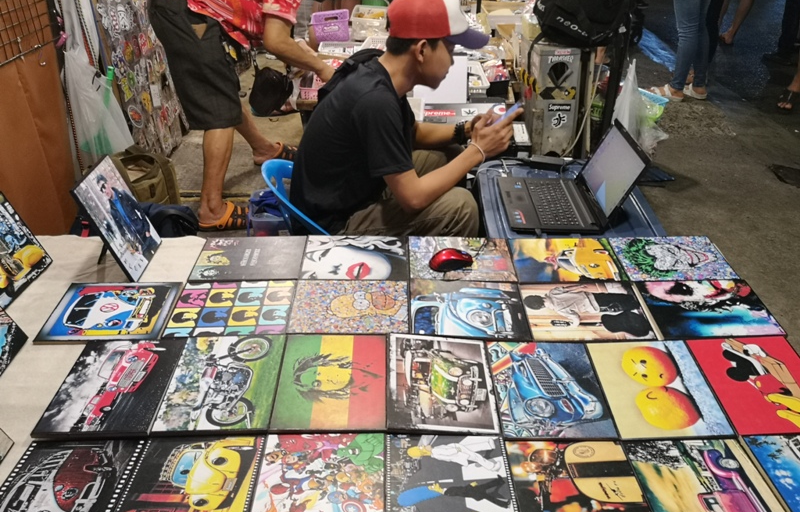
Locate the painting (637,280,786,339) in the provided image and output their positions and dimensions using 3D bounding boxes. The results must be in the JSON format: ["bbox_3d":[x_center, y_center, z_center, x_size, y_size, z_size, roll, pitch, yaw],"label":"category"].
[{"bbox_3d":[0.685,0.122,1.452,0.258,0.016,0.203,0,32,0],"label":"painting"}]

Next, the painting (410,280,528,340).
[{"bbox_3d":[0.149,0.118,1.411,0.254,0.010,0.199,1,33,1],"label":"painting"}]

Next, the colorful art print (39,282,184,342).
[{"bbox_3d":[-0.631,0.127,1.420,0.258,0.016,0.203,0,32,-1],"label":"colorful art print"}]

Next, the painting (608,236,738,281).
[{"bbox_3d":[0.663,0.010,1.581,0.254,0.010,0.199,0,33,0],"label":"painting"}]

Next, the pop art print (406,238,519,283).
[{"bbox_3d":[0.152,0.013,1.625,0.258,0.016,0.203,0,32,0],"label":"pop art print"}]

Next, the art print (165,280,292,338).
[{"bbox_3d":[-0.363,0.117,1.413,0.254,0.010,0.199,0,33,-1],"label":"art print"}]

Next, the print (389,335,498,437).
[{"bbox_3d":[0.077,0.247,1.252,0.203,0.016,0.258,1,32,1],"label":"print"}]

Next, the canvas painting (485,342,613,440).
[{"bbox_3d":[0.275,0.247,1.209,0.199,0.010,0.254,0,33,0],"label":"canvas painting"}]

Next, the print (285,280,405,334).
[{"bbox_3d":[-0.110,0.118,1.458,0.258,0.016,0.203,0,32,0],"label":"print"}]

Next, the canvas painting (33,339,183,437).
[{"bbox_3d":[-0.546,0.249,1.248,0.203,0.016,0.258,-1,32,-1],"label":"canvas painting"}]

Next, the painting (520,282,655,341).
[{"bbox_3d":[0.403,0.122,1.406,0.254,0.010,0.199,0,33,0],"label":"painting"}]

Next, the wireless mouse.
[{"bbox_3d":[0.121,0.013,1.533,0.105,0.037,0.064,-18,37,-26],"label":"wireless mouse"}]

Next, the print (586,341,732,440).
[{"bbox_3d":[0.489,0.253,1.243,0.203,0.016,0.258,0,32,0],"label":"print"}]

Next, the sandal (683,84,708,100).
[{"bbox_3d":[1.929,-1.078,4.267,0.240,0.070,0.090,22,39,30],"label":"sandal"}]

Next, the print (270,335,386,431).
[{"bbox_3d":[-0.126,0.237,1.225,0.199,0.010,0.254,0,33,-1],"label":"print"}]

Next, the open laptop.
[{"bbox_3d":[0.524,-0.260,2.034,0.360,0.238,0.377,1,33,1],"label":"open laptop"}]

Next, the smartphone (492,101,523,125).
[{"bbox_3d":[0.300,-0.406,1.888,0.155,0.009,0.075,-37,25,21],"label":"smartphone"}]

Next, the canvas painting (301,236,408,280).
[{"bbox_3d":[-0.106,0.007,1.585,0.254,0.010,0.199,0,33,0],"label":"canvas painting"}]

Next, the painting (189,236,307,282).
[{"bbox_3d":[-0.374,0.011,1.628,0.258,0.016,0.203,-1,32,-1],"label":"painting"}]

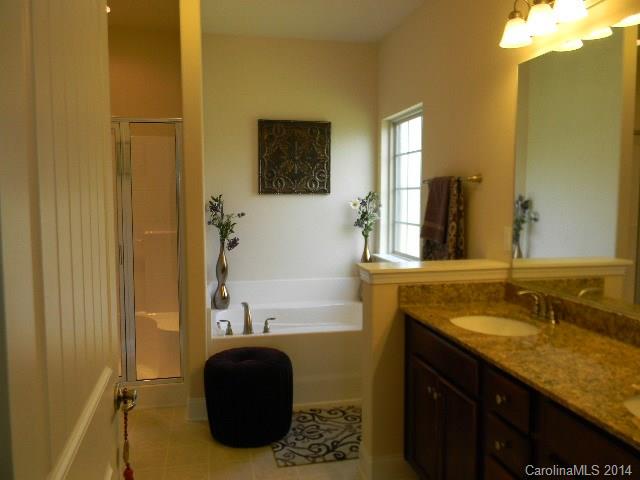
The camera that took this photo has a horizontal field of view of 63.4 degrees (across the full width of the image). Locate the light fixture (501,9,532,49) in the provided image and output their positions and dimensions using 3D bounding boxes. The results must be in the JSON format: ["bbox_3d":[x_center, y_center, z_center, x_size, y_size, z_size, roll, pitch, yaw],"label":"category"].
[{"bbox_3d":[0.882,-0.951,2.341,0.145,0.155,0.145,-1,5,-13],"label":"light fixture"}]

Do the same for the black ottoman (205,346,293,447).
[{"bbox_3d":[-0.431,0.944,3.158,0.520,0.470,0.520,-1,5,-13],"label":"black ottoman"}]

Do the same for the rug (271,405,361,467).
[{"bbox_3d":[0.165,1.171,3.200,0.960,0.010,0.680,-1,5,-13],"label":"rug"}]

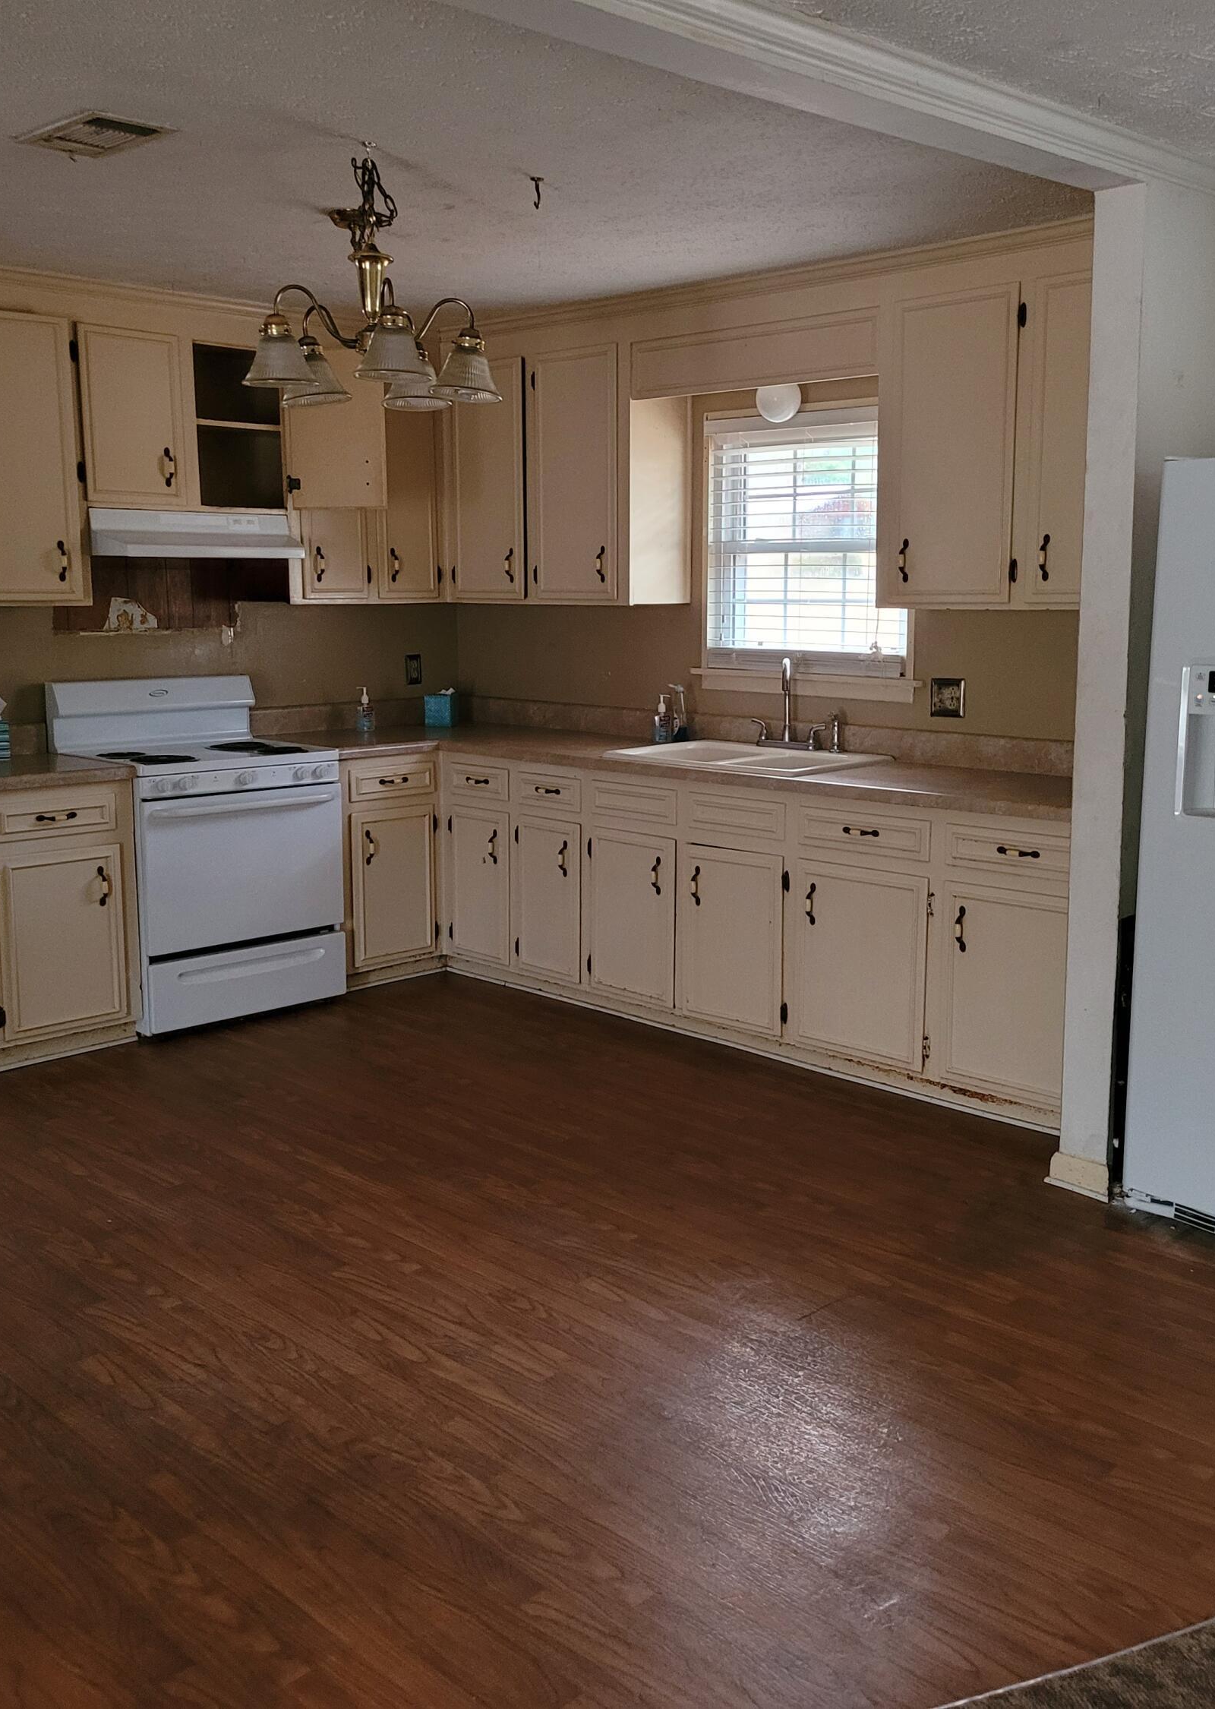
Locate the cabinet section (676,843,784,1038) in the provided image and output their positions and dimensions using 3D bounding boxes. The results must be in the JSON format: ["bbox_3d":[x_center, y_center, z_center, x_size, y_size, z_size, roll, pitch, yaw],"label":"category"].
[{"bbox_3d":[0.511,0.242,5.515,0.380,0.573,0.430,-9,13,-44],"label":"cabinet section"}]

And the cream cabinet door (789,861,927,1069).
[{"bbox_3d":[0.745,0.319,5.050,0.050,0.573,0.480,-9,13,-44],"label":"cream cabinet door"}]

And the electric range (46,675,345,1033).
[{"bbox_3d":[-1.406,-0.032,5.914,0.765,1.120,0.680,-9,13,-44],"label":"electric range"}]

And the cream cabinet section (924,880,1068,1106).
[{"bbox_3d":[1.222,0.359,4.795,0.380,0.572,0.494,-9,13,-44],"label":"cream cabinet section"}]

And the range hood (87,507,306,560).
[{"bbox_3d":[-1.465,-1.093,5.890,0.762,0.152,0.470,-9,13,-44],"label":"range hood"}]

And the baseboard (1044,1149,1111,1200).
[{"bbox_3d":[1.143,0.776,4.157,0.030,0.085,0.180,-9,13,-44],"label":"baseboard"}]

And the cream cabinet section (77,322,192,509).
[{"bbox_3d":[-1.618,-1.436,5.658,0.391,0.564,0.280,-9,13,-44],"label":"cream cabinet section"}]

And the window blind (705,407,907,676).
[{"bbox_3d":[0.659,-1.042,5.761,0.060,0.858,0.870,-9,13,-44],"label":"window blind"}]

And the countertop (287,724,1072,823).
[{"bbox_3d":[0.178,-0.281,5.580,1.110,0.042,3.400,-9,13,-44],"label":"countertop"}]

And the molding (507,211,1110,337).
[{"bbox_3d":[0.457,-1.793,5.372,0.052,0.055,2.880,-9,13,-44],"label":"molding"}]

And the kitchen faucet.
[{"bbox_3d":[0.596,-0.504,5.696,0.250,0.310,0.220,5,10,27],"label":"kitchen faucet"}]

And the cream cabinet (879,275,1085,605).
[{"bbox_3d":[1.274,-1.174,4.896,0.327,0.937,0.970,-9,13,-44],"label":"cream cabinet"}]

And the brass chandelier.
[{"bbox_3d":[-0.522,-1.274,3.804,0.577,0.518,0.577,0,9,0],"label":"brass chandelier"}]

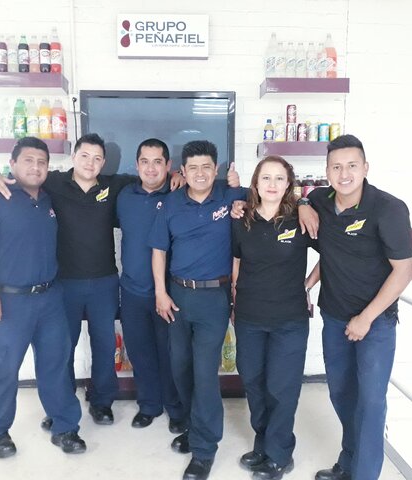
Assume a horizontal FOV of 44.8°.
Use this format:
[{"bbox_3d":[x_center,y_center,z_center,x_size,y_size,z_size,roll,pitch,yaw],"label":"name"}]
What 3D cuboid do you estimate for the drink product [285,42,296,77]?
[{"bbox_3d":[0.560,-1.177,3.291,0.070,0.235,0.070,0,6,-4],"label":"drink product"}]

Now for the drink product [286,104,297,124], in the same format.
[{"bbox_3d":[0.578,-0.844,3.355,0.066,0.122,0.066,0,6,-3],"label":"drink product"}]

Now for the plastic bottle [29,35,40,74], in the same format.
[{"bbox_3d":[-1.113,-1.200,3.239,0.071,0.238,0.071,0,6,-3],"label":"plastic bottle"}]

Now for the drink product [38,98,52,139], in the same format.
[{"bbox_3d":[-1.047,-0.786,3.256,0.086,0.267,0.086,0,7,-3],"label":"drink product"}]

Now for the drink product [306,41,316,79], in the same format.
[{"bbox_3d":[0.710,-1.193,3.348,0.067,0.233,0.067,0,7,-3],"label":"drink product"}]

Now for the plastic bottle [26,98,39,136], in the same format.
[{"bbox_3d":[-1.129,-0.785,3.252,0.084,0.266,0.084,0,7,-3],"label":"plastic bottle"}]

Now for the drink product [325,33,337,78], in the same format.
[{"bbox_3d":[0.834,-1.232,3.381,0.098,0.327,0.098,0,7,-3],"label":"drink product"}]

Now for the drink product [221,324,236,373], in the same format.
[{"bbox_3d":[0.170,0.771,3.596,0.112,0.340,0.112,0,7,-3],"label":"drink product"}]

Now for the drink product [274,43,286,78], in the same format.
[{"bbox_3d":[0.492,-1.178,3.288,0.072,0.241,0.072,0,7,-3],"label":"drink product"}]

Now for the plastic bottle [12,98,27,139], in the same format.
[{"bbox_3d":[-1.223,-0.793,3.280,0.088,0.262,0.088,0,6,-3],"label":"plastic bottle"}]

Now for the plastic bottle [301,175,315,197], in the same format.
[{"bbox_3d":[0.714,-0.341,3.466,0.092,0.210,0.092,0,7,-3],"label":"plastic bottle"}]

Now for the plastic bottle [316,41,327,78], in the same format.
[{"bbox_3d":[0.765,-1.181,3.302,0.072,0.245,0.072,0,7,-3],"label":"plastic bottle"}]

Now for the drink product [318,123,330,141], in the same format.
[{"bbox_3d":[0.813,-0.729,3.417,0.067,0.122,0.067,0,7,-3],"label":"drink product"}]

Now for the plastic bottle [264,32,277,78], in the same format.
[{"bbox_3d":[0.444,-1.219,3.335,0.080,0.295,0.080,0,7,-3],"label":"plastic bottle"}]

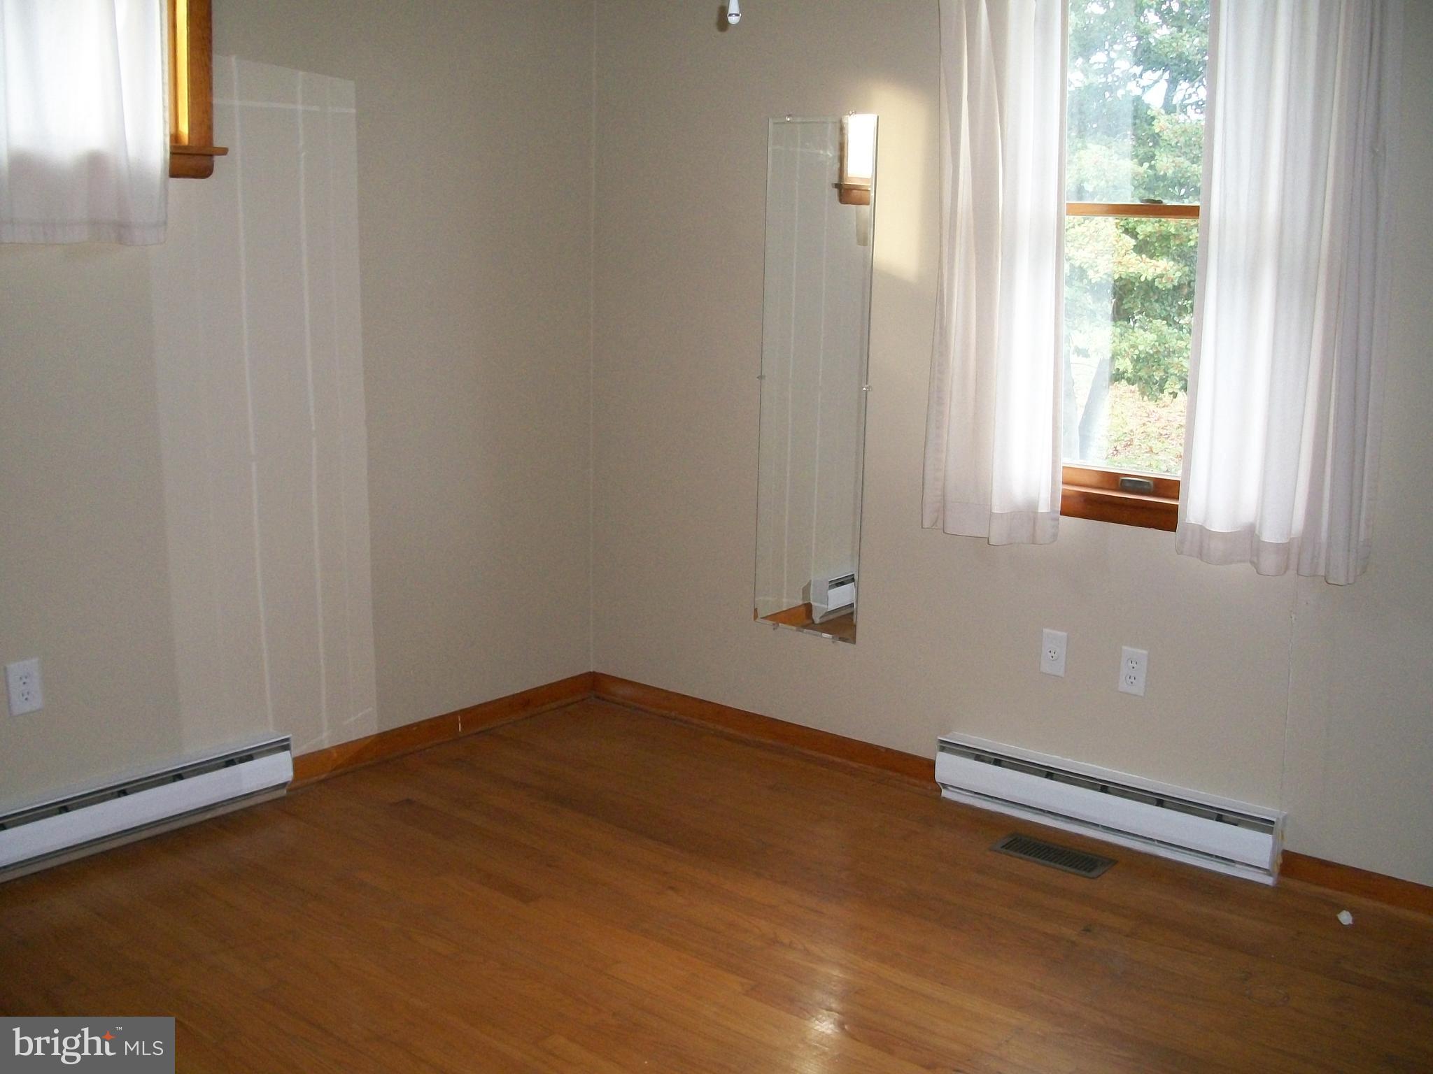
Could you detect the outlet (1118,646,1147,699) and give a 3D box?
[{"bbox_3d":[1.050,0.341,3.656,0.070,0.115,0.009,9,13,38],"label":"outlet"}]

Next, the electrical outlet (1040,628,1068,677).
[{"bbox_3d":[0.881,0.305,3.789,0.070,0.115,0.009,9,13,38],"label":"electrical outlet"}]

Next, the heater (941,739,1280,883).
[{"bbox_3d":[0.981,0.691,3.721,0.907,0.178,0.088,9,13,38],"label":"heater"}]

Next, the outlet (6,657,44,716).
[{"bbox_3d":[-1.605,0.351,3.368,0.009,0.122,0.076,9,13,38],"label":"outlet"}]

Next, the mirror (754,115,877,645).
[{"bbox_3d":[0.273,-0.442,4.161,0.370,1.478,0.012,9,13,38],"label":"mirror"}]

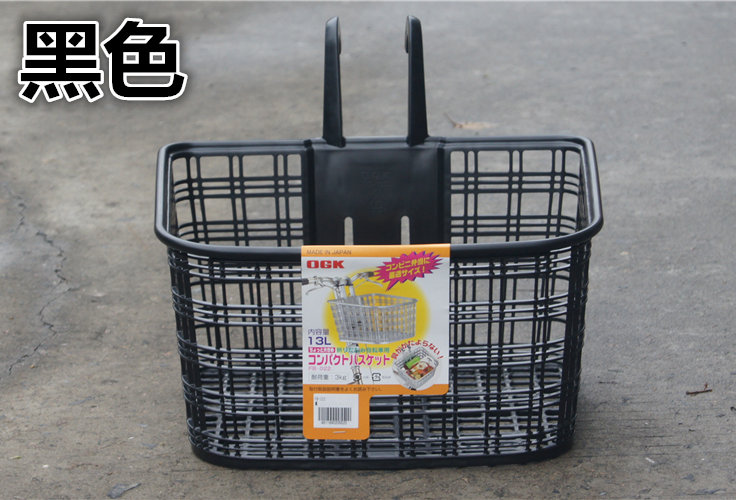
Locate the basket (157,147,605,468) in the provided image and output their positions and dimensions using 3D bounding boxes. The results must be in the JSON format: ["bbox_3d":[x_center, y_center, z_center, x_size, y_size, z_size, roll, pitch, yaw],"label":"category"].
[{"bbox_3d":[0.008,0.051,1.316,0.353,0.205,0.255,-1,21,0],"label":"basket"}]

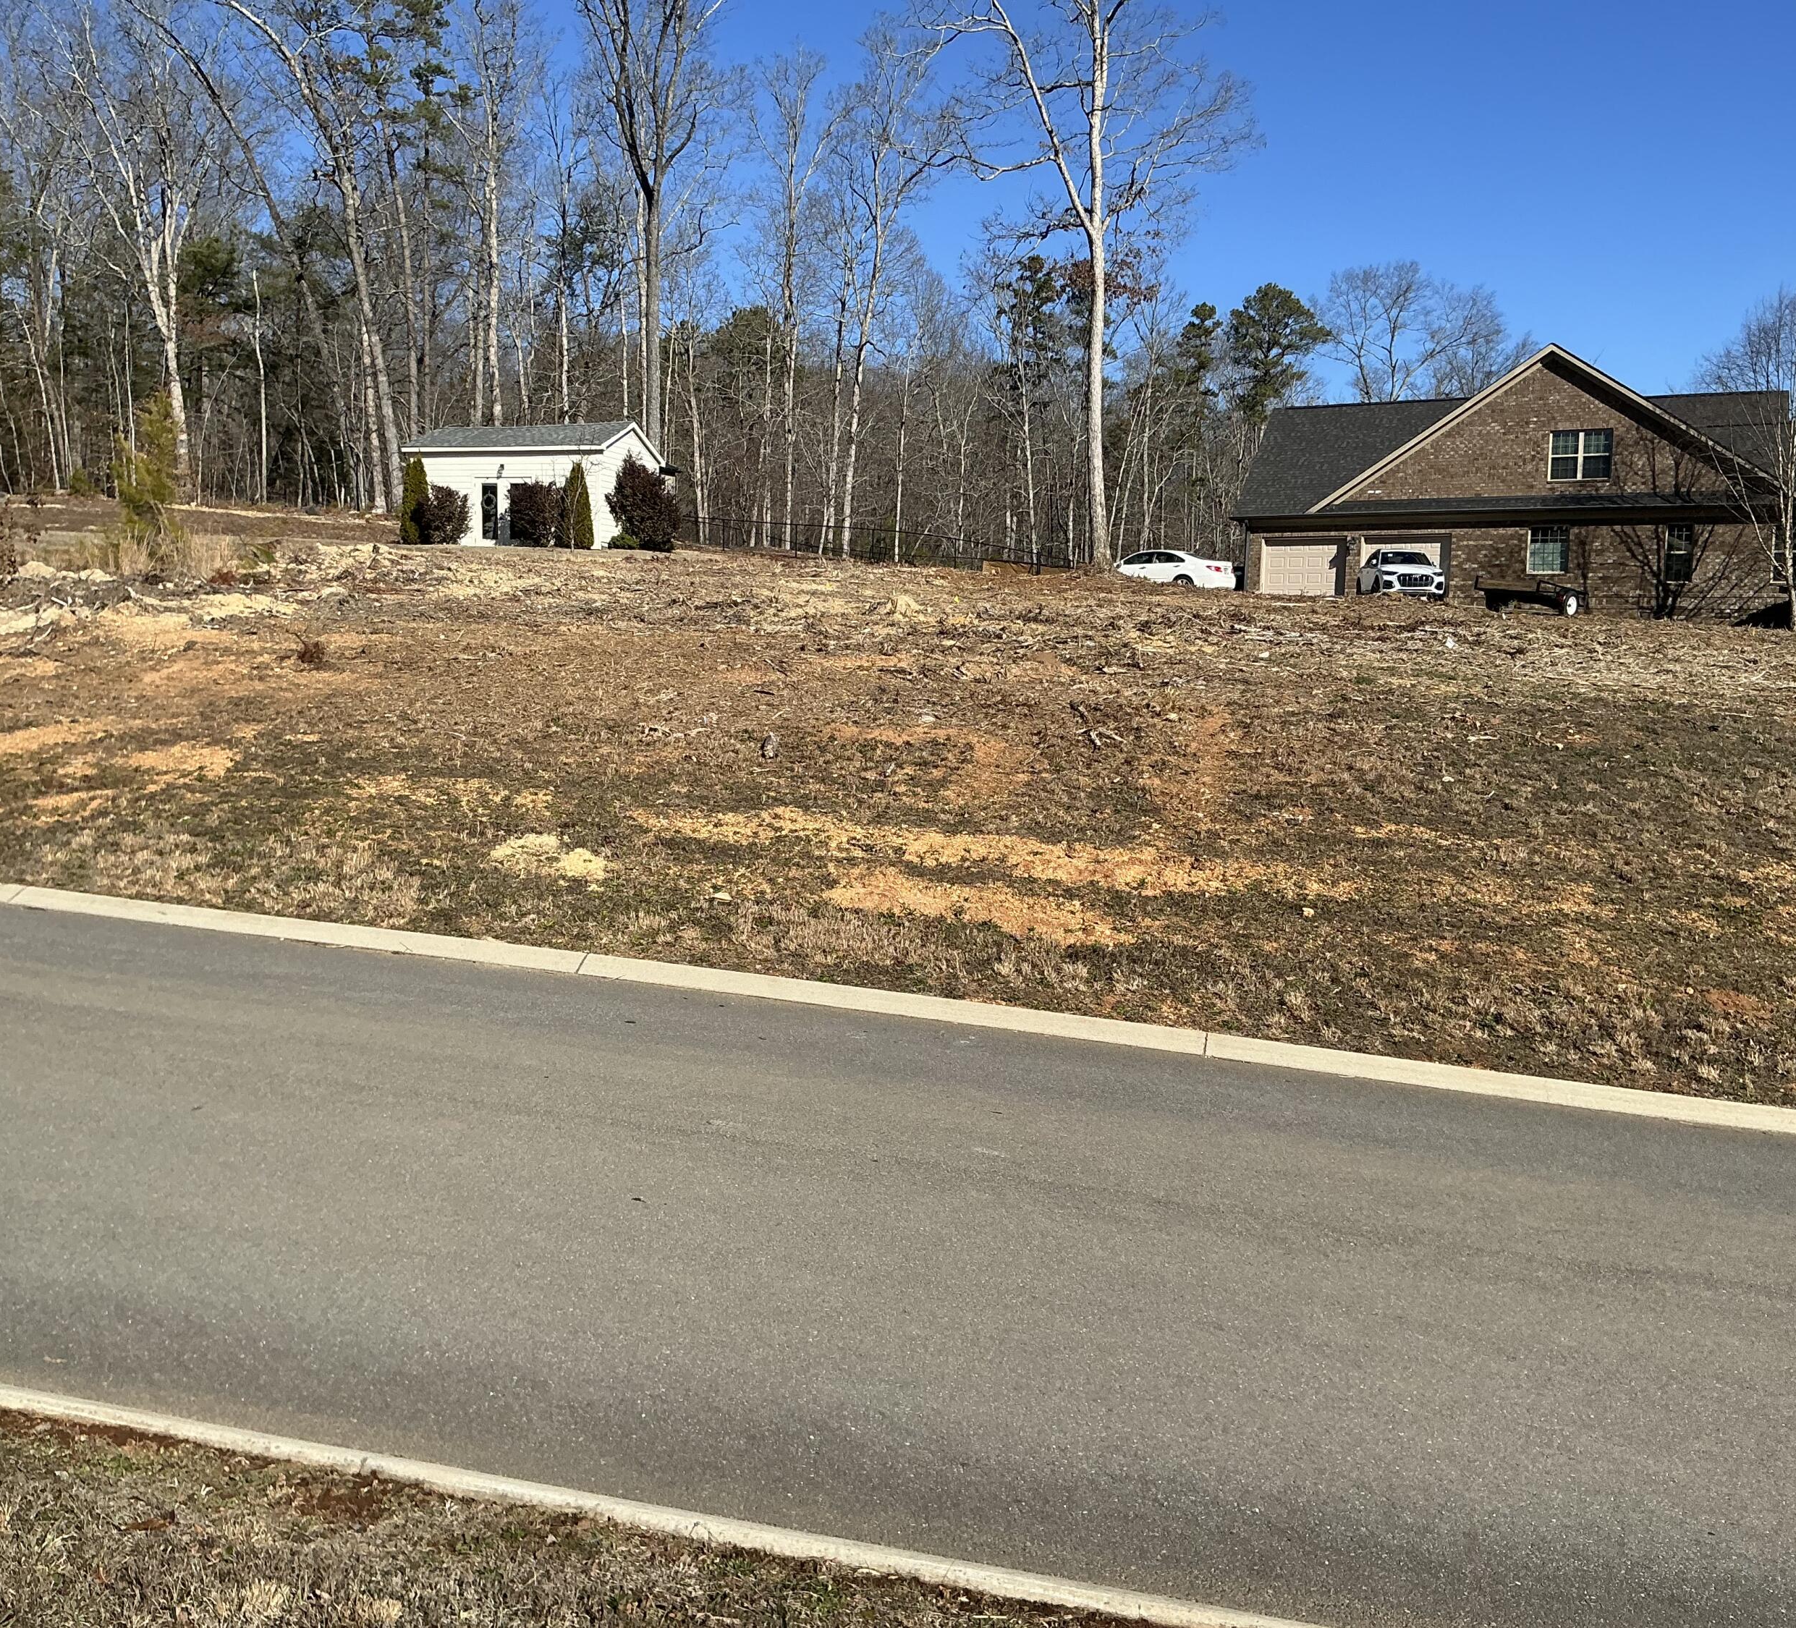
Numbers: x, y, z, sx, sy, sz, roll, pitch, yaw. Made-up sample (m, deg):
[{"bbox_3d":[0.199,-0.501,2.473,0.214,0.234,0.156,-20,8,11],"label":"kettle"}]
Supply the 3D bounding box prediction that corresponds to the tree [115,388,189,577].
[{"bbox_3d":[-16.818,-7.474,39.621,1.750,4.092,1.700,2,4,0],"label":"tree"}]

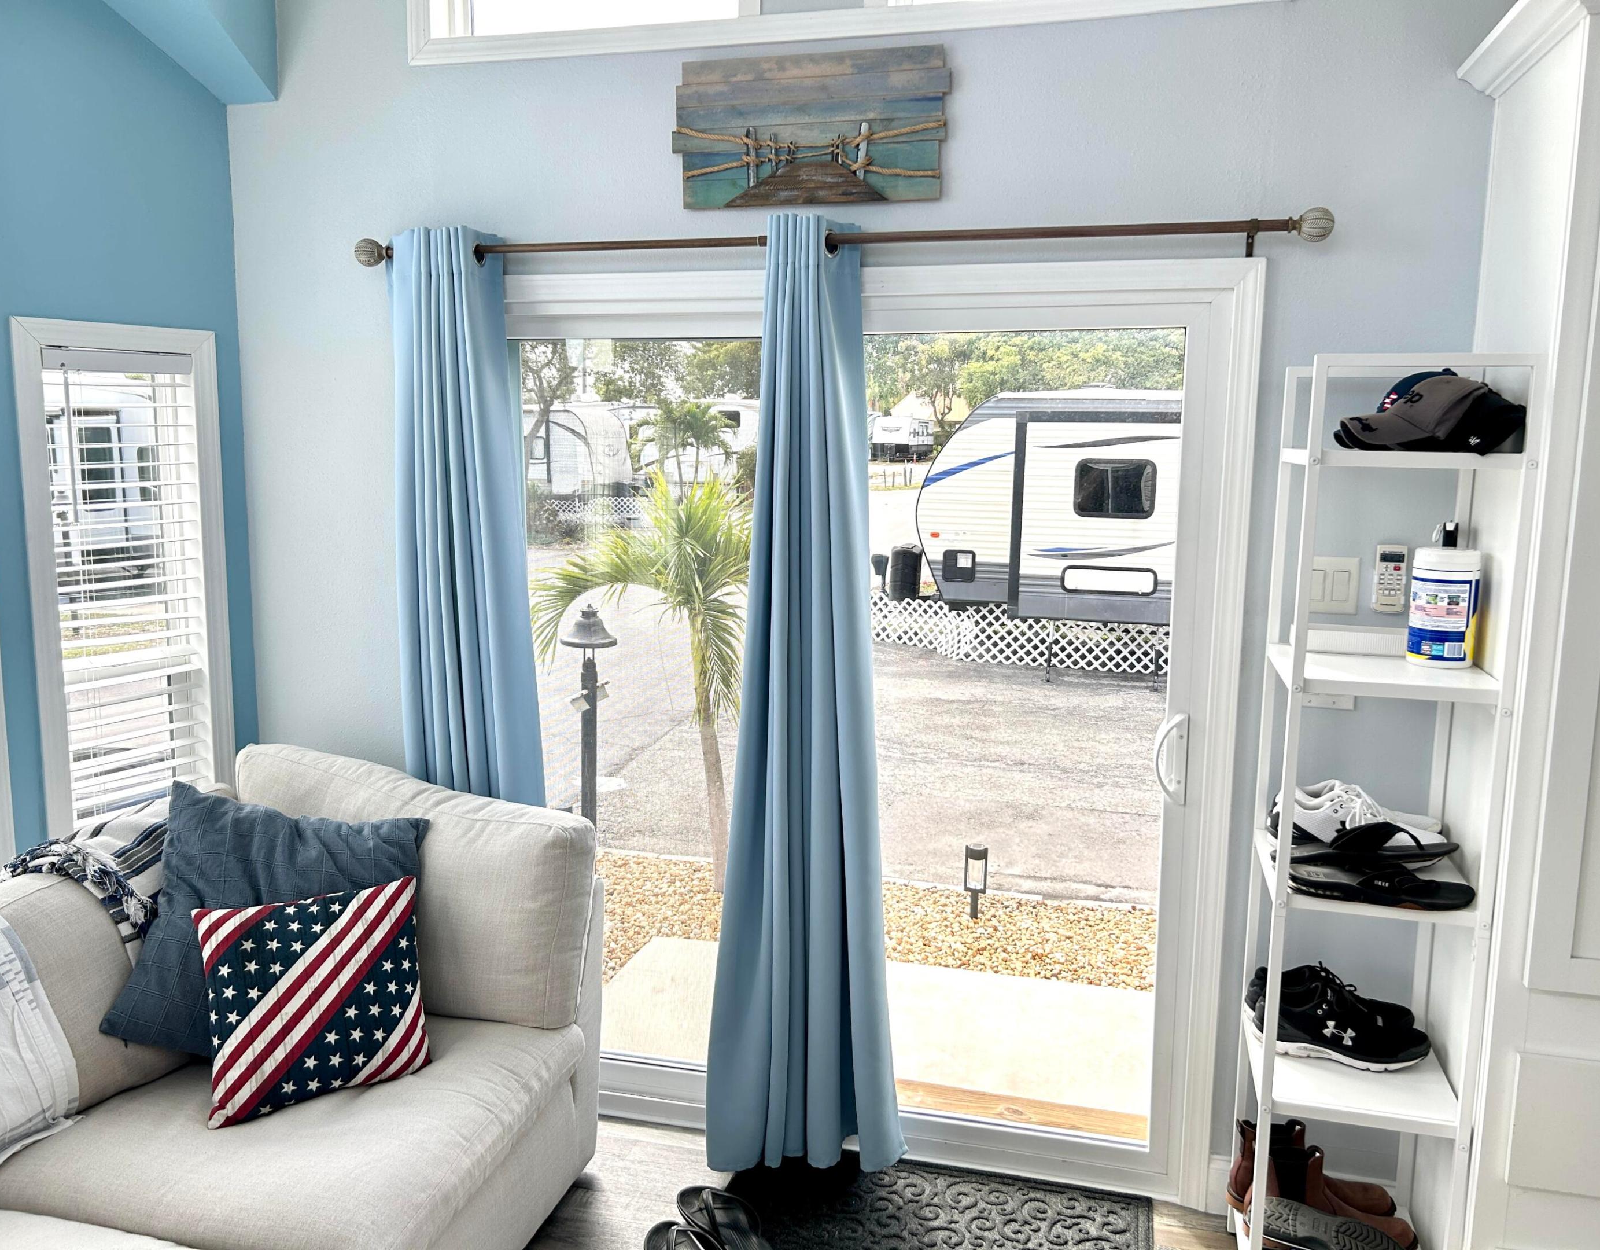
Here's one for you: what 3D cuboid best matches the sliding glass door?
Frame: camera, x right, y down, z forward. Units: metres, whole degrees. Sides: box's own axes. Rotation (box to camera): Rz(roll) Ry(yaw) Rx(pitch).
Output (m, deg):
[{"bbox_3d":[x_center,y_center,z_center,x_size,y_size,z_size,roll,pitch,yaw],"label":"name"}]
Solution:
[{"bbox_3d":[0.012,0.234,2.957,1.920,2.080,0.110,3,8,15],"label":"sliding glass door"}]

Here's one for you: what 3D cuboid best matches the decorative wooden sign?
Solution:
[{"bbox_3d":[0.018,-1.073,2.719,0.630,0.315,0.035,3,8,15],"label":"decorative wooden sign"}]

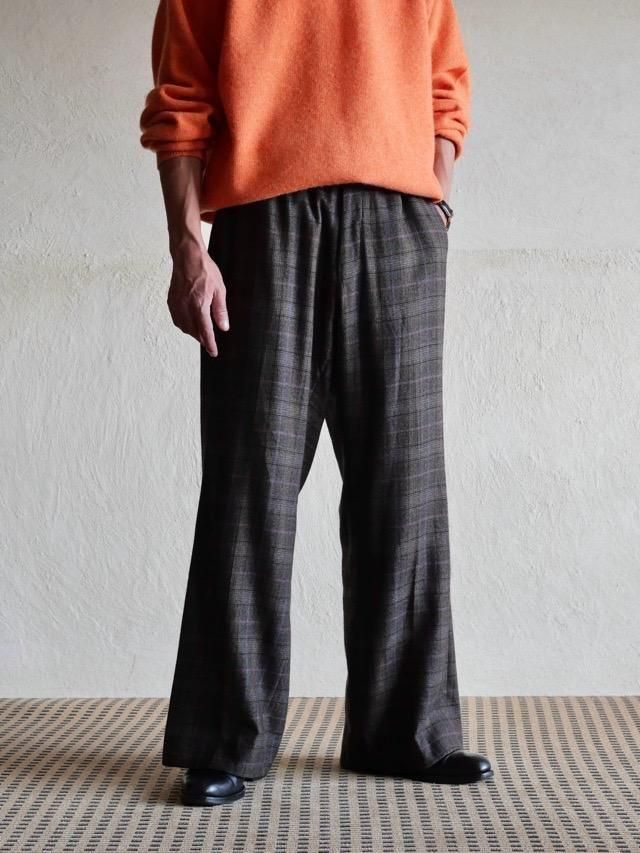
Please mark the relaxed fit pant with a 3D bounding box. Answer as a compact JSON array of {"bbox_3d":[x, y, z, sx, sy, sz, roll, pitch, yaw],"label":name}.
[{"bbox_3d":[-0.014,0.090,2.783,0.520,1.060,0.320,0,2,-8],"label":"relaxed fit pant"}]

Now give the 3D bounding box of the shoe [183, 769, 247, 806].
[{"bbox_3d":[-0.182,0.582,2.717,0.108,0.110,0.285,0,2,12],"label":"shoe"}]

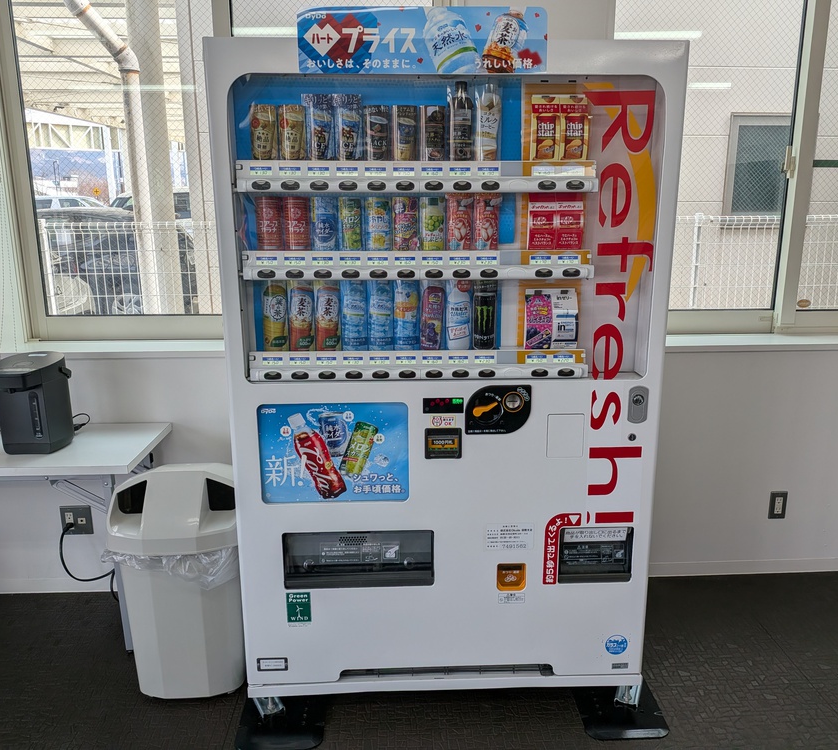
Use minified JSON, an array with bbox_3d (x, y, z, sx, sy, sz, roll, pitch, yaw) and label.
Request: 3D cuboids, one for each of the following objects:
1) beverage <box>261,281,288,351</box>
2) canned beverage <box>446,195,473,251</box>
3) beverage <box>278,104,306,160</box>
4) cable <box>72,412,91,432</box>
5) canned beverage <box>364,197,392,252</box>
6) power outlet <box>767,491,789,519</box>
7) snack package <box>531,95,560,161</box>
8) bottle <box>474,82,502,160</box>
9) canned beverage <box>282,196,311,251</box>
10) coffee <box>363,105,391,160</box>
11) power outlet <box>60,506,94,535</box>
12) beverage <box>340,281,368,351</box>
[{"bbox_3d":[-0.391,-0.166,1.873,0.067,0.204,0.060,-1,13,-2],"label":"beverage"},{"bbox_3d":[0.104,-0.393,1.789,0.068,0.145,0.062,-1,13,-2],"label":"canned beverage"},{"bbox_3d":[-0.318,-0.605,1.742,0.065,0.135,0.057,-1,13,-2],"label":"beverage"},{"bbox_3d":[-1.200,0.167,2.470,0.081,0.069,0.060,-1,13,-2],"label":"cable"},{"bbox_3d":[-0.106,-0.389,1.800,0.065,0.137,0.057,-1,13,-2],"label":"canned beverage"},{"bbox_3d":[1.452,0.528,2.795,0.070,0.120,0.011,-1,13,-2],"label":"power outlet"},{"bbox_3d":[0.320,-0.619,1.746,0.069,0.157,0.035,-1,13,-2],"label":"snack package"},{"bbox_3d":[0.177,-0.654,1.787,0.067,0.202,0.060,-1,13,-2],"label":"bottle"},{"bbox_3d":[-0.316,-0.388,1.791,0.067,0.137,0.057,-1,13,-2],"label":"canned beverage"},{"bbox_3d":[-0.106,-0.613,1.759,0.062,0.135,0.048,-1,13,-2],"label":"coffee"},{"bbox_3d":[-1.315,0.558,2.668,0.116,0.120,0.012,-1,13,-2],"label":"power outlet"},{"bbox_3d":[-0.178,-0.167,1.881,0.068,0.204,0.060,-1,13,-2],"label":"beverage"}]

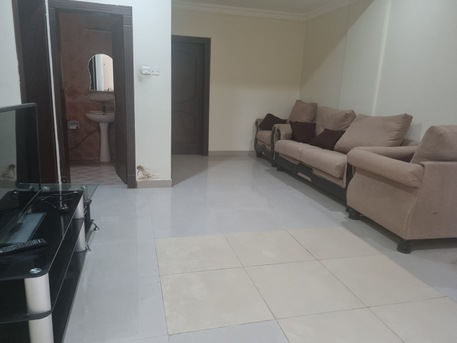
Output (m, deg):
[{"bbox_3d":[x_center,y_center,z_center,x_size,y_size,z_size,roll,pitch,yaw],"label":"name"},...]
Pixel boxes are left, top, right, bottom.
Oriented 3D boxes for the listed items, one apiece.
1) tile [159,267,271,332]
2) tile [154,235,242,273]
[{"bbox_3d":[-0.099,0.789,2.165,0.600,0.010,0.600,-1,14,-15],"label":"tile"},{"bbox_3d":[-0.254,0.648,2.727,0.600,0.010,0.600,-1,14,-15],"label":"tile"}]

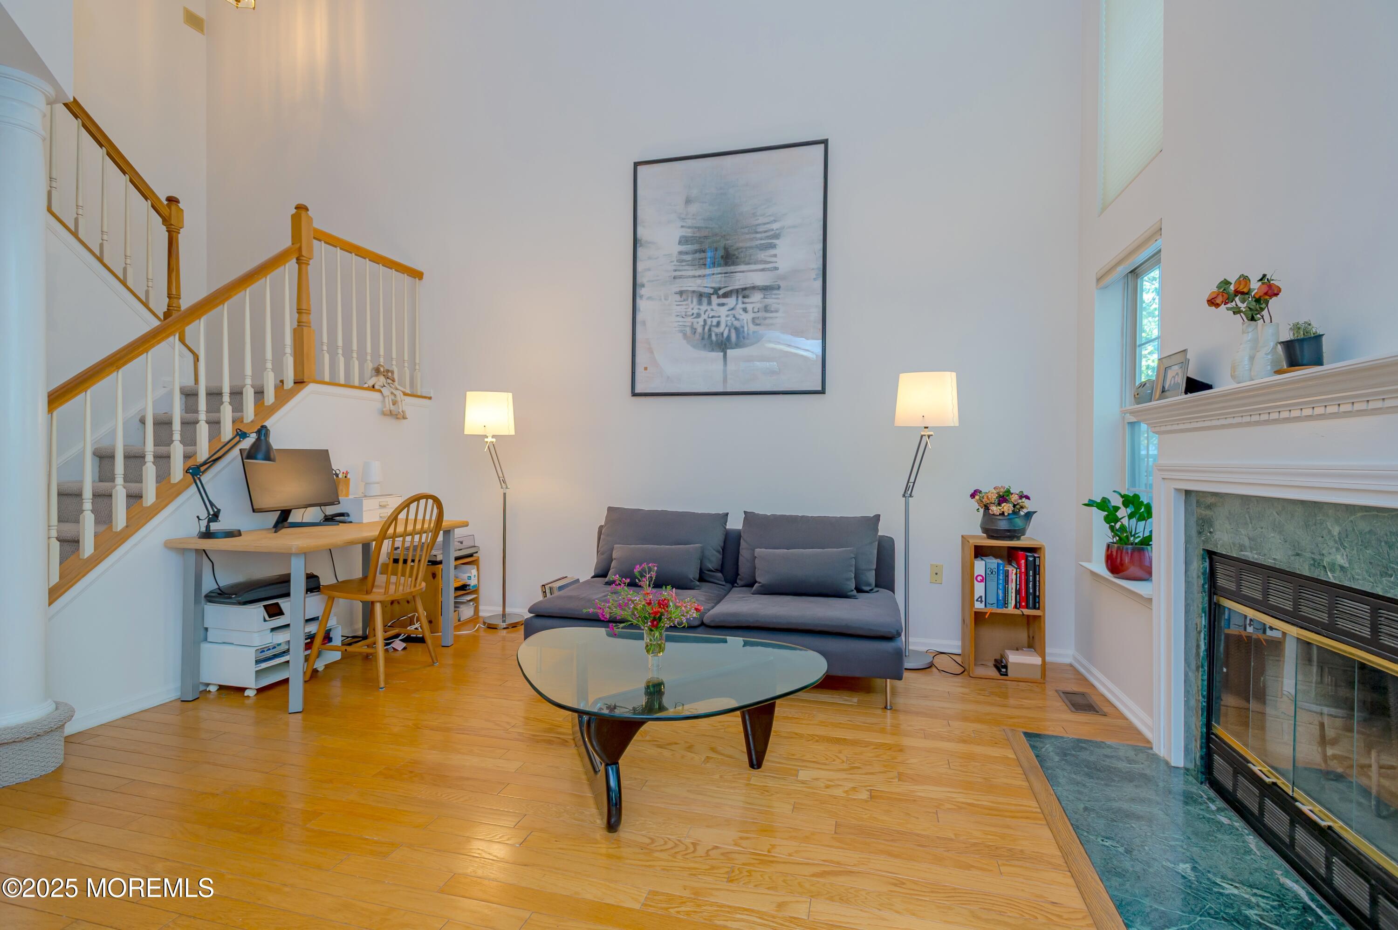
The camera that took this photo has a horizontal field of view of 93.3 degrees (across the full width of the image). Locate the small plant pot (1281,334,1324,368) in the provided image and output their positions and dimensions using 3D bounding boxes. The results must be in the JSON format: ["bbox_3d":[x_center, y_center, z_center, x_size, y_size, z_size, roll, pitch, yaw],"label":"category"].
[{"bbox_3d":[1.516,-0.276,1.659,0.085,0.083,0.085,1,0,14],"label":"small plant pot"}]

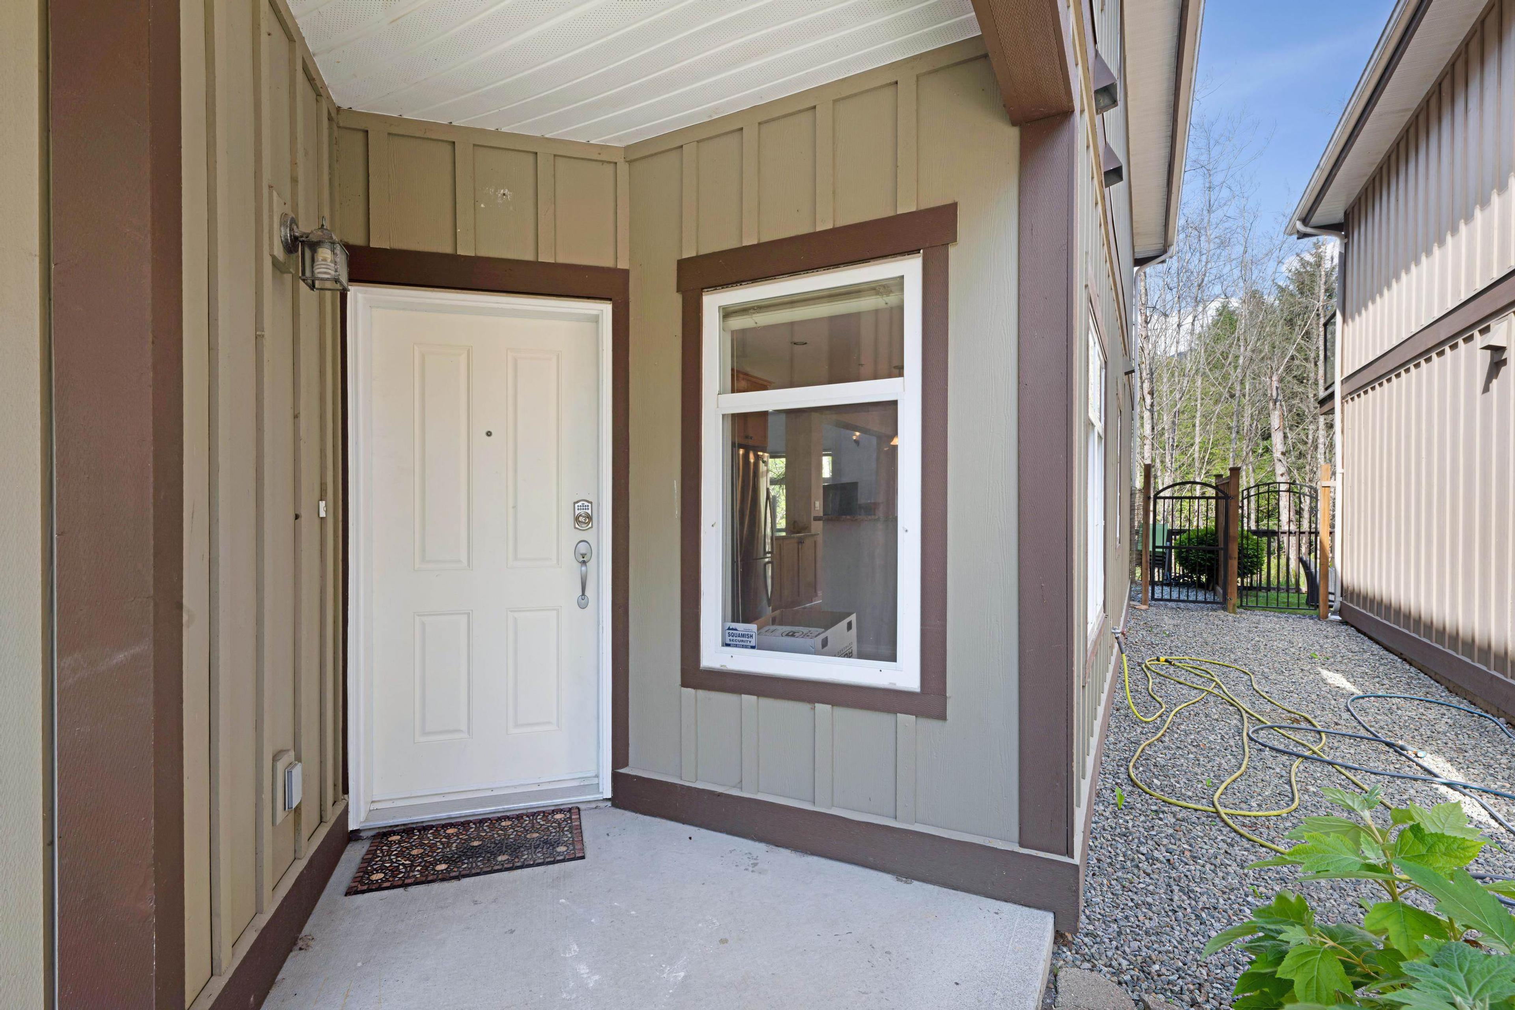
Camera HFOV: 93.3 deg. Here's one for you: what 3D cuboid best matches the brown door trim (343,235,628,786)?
[{"bbox_3d":[-1.089,0.063,2.960,1.110,2.150,0.060,0,0,-16],"label":"brown door trim"}]

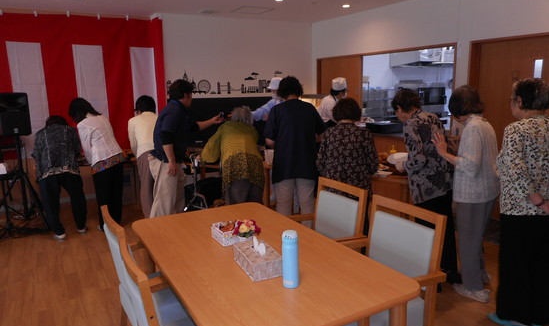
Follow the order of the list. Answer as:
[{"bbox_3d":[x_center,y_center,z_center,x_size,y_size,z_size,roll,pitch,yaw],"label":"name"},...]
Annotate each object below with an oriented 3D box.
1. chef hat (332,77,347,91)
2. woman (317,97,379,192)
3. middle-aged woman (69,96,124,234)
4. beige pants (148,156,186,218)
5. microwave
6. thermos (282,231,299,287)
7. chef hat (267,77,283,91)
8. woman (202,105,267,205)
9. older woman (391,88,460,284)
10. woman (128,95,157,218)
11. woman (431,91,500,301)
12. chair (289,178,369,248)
[{"bbox_3d":[0.820,-0.990,5.000,0.200,0.150,0.180,-6,13,-24],"label":"chef hat"},{"bbox_3d":[0.661,0.130,3.692,0.540,1.460,0.480,0,9,5],"label":"woman"},{"bbox_3d":[-1.931,-0.007,4.399,0.500,1.390,0.650,-8,14,-34],"label":"middle-aged woman"},{"bbox_3d":[-1.026,0.376,3.798,0.330,0.940,0.340,-5,10,-25],"label":"beige pants"},{"bbox_3d":[2.908,-1.215,7.300,0.580,0.340,0.450,-2,12,-9],"label":"microwave"},{"bbox_3d":[0.068,0.388,1.615,0.066,0.232,0.068,-1,12,0],"label":"thermos"},{"bbox_3d":[0.018,-0.954,4.800,0.230,0.150,0.190,-6,13,-24],"label":"chef hat"},{"bbox_3d":[-0.419,0.106,4.132,0.600,1.410,0.650,-1,9,-3],"label":"woman"},{"bbox_3d":[1.222,0.178,3.096,0.600,1.490,0.470,11,16,44],"label":"older woman"},{"bbox_3d":[-1.500,-0.070,4.612,0.460,1.420,0.580,-7,13,-29],"label":"woman"},{"bbox_3d":[1.392,0.206,2.937,0.440,1.520,0.470,-7,11,-35],"label":"woman"},{"bbox_3d":[0.235,0.591,2.688,0.570,0.860,0.540,-5,10,-29],"label":"chair"}]

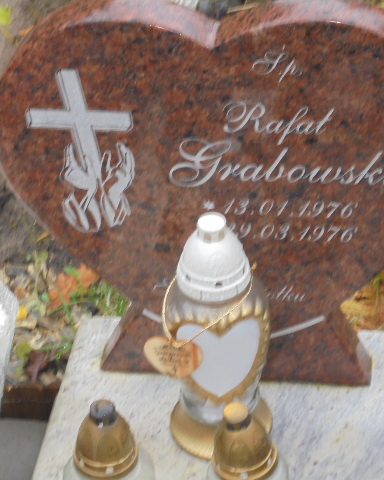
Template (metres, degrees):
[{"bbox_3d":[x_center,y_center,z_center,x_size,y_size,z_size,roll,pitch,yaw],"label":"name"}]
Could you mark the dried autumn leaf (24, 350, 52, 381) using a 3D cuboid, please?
[{"bbox_3d":[-0.220,0.177,1.897,0.035,0.020,0.058,14,44,21],"label":"dried autumn leaf"}]

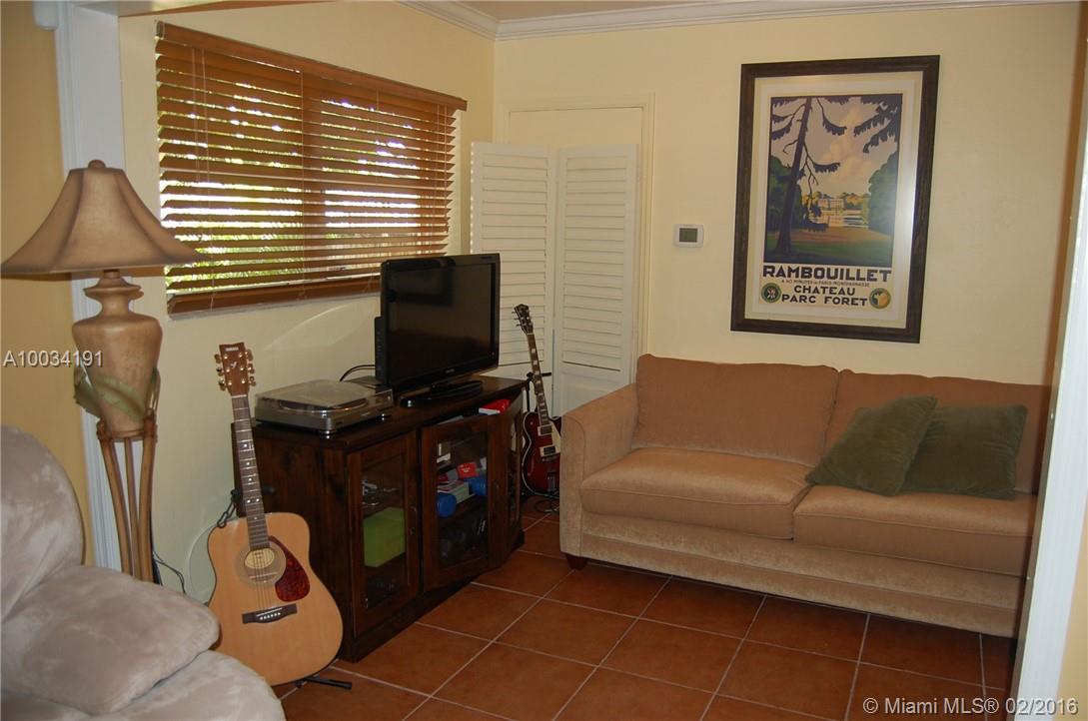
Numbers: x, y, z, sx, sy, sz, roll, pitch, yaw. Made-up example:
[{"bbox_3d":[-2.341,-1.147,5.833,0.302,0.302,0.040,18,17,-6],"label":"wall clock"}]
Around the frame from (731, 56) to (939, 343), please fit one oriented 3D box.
[{"bbox_3d":[1.285,-0.717,3.643,0.830,1.215,0.035,5,10,25],"label":"frame"}]

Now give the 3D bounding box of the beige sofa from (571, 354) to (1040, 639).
[{"bbox_3d":[1.129,0.491,3.437,1.935,0.840,0.900,5,11,24],"label":"beige sofa"}]

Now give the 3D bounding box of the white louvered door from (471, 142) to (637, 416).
[{"bbox_3d":[0.051,-0.156,4.155,0.804,1.849,0.275,2,9,6],"label":"white louvered door"}]

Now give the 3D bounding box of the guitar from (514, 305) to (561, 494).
[{"bbox_3d":[-0.030,0.196,4.084,0.335,1.000,0.075,-5,-5,-38],"label":"guitar"}]

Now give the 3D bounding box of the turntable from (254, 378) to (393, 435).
[{"bbox_3d":[-0.764,0.158,2.860,0.340,0.100,0.355,5,10,25],"label":"turntable"}]

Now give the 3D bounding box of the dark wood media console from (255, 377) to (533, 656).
[{"bbox_3d":[-0.587,0.527,3.264,0.510,0.755,1.230,5,10,25],"label":"dark wood media console"}]

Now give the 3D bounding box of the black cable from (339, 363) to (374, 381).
[{"bbox_3d":[-0.734,0.050,3.207,0.050,0.065,0.200,5,11,24],"label":"black cable"}]

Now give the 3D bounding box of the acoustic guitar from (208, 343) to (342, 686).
[{"bbox_3d":[-0.870,0.452,2.446,0.410,1.040,0.115,-7,-11,-23],"label":"acoustic guitar"}]

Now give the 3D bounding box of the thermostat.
[{"bbox_3d":[0.711,-0.610,3.988,0.138,0.103,0.033,5,11,24],"label":"thermostat"}]

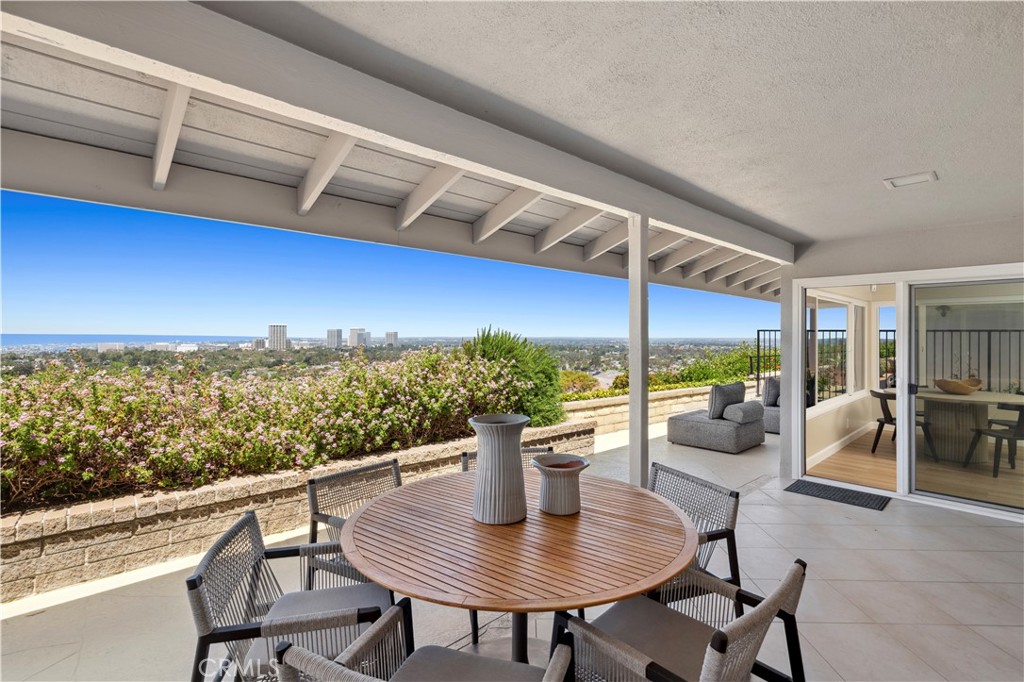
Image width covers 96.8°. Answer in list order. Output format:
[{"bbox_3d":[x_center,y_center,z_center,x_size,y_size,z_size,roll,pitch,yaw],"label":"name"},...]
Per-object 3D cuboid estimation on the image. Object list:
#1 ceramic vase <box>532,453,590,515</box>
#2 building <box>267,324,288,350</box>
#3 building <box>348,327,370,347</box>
[{"bbox_3d":[0.209,0.622,1.982,0.250,0.205,0.250,0,0,0],"label":"ceramic vase"},{"bbox_3d":[-670.147,-7.923,1300.003,48.000,73.000,40.000,0,1,-30],"label":"building"},{"bbox_3d":[-536.382,-8.380,1600.021,62.000,66.000,50.000,0,1,-24],"label":"building"}]

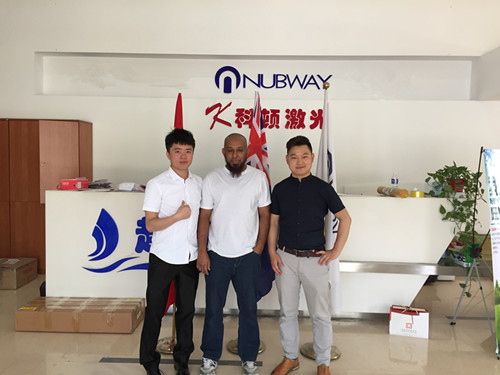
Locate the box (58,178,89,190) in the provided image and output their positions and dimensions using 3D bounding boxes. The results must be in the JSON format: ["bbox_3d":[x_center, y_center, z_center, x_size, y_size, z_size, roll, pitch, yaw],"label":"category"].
[{"bbox_3d":[-1.790,-0.030,4.281,0.265,0.102,0.200,0,3,-18],"label":"box"}]

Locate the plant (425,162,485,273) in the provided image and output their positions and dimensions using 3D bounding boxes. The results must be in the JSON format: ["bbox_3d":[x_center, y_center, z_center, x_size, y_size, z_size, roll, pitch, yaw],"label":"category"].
[{"bbox_3d":[1.997,0.293,4.090,0.540,1.040,0.450,1,3,1],"label":"plant"}]

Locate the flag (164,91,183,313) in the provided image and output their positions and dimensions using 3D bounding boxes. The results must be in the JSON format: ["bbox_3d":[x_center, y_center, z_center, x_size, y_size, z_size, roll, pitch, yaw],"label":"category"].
[{"bbox_3d":[-0.615,0.148,3.399,0.200,1.812,0.160,1,3,1],"label":"flag"}]

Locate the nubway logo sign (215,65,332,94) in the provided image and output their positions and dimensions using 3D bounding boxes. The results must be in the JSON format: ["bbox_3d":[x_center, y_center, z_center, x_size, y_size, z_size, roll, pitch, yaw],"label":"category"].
[{"bbox_3d":[0.356,-1.609,6.271,1.750,0.412,0.050,1,3,1],"label":"nubway logo sign"}]

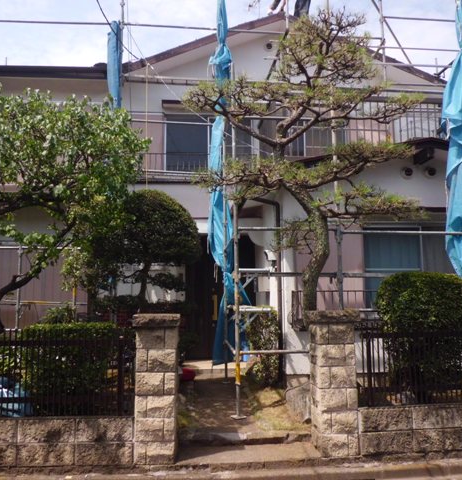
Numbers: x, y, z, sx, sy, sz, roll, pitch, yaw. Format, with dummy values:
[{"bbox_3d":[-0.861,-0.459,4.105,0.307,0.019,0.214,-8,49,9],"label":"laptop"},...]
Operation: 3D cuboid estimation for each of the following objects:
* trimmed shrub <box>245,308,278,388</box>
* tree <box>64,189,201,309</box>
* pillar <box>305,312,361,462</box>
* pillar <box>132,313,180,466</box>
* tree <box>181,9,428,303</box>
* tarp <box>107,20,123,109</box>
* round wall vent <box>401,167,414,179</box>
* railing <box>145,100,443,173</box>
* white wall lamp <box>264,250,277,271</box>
[{"bbox_3d":[0.402,1.378,6.129,0.440,1.000,0.450,0,-7,-6],"label":"trimmed shrub"},{"bbox_3d":[-1.280,0.598,6.578,1.650,2.610,1.600,0,-7,-6],"label":"tree"},{"bbox_3d":[0.946,1.315,4.504,0.400,1.290,0.400,0,-7,-6],"label":"pillar"},{"bbox_3d":[-0.684,1.306,4.352,0.400,1.280,0.400,0,-7,-6],"label":"pillar"},{"bbox_3d":[0.774,-0.467,5.593,2.400,4.630,2.100,0,-7,-6],"label":"tree"},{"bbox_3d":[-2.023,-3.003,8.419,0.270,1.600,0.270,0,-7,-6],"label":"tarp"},{"bbox_3d":[2.627,-1.008,7.105,0.170,0.170,0.080,0,-7,-6],"label":"round wall vent"},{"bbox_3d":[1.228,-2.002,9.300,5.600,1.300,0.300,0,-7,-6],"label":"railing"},{"bbox_3d":[0.527,0.273,6.412,0.200,0.260,0.140,3,-8,-30],"label":"white wall lamp"}]

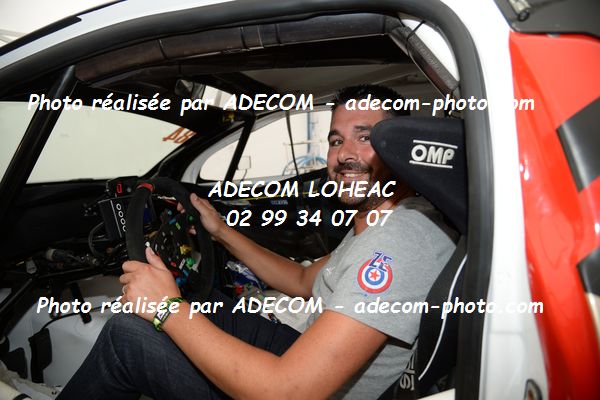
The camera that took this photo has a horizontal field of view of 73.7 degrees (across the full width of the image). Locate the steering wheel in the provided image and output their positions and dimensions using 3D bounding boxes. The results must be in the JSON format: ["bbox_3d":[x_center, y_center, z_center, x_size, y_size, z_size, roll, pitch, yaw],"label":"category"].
[{"bbox_3d":[-0.311,0.114,0.985,0.070,0.335,0.345,-15,20,12],"label":"steering wheel"}]

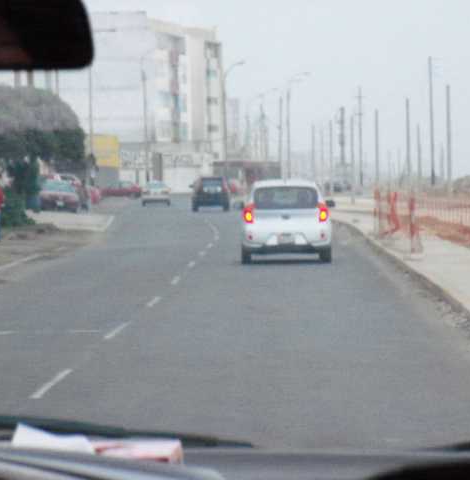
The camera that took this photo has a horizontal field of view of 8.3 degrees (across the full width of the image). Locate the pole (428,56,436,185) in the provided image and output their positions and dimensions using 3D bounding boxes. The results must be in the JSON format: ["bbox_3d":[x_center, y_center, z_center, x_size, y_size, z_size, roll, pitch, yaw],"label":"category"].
[{"bbox_3d":[18.144,-10.960,298.000,0.300,12.000,0.300,-1,1,0],"label":"pole"}]

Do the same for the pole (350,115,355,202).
[{"bbox_3d":[7.502,-5.102,206.950,0.190,5.600,0.190,-1,1,0],"label":"pole"}]

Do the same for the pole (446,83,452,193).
[{"bbox_3d":[11.112,-4.959,168.000,0.200,6.200,0.200,-1,1,0],"label":"pole"}]

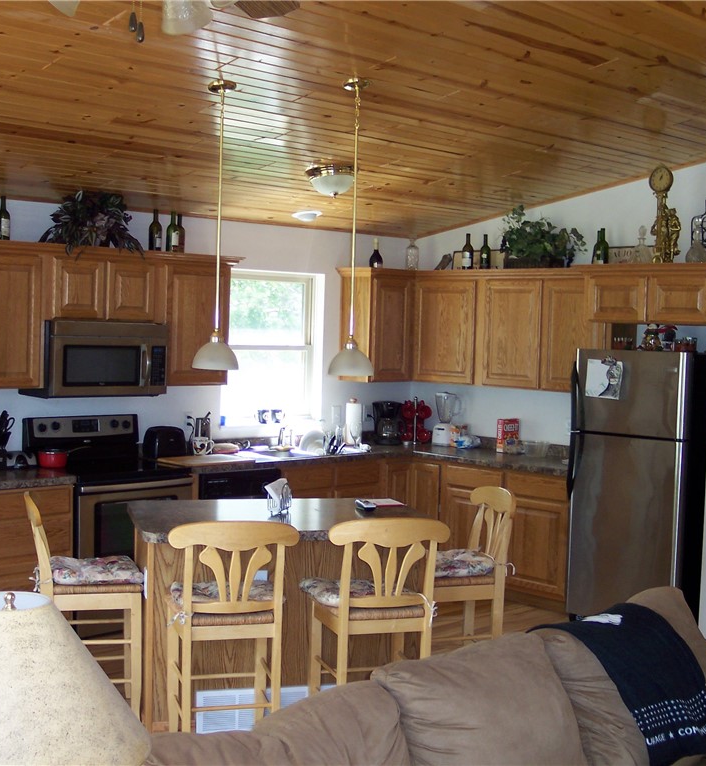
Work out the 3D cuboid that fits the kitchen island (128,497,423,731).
[{"bbox_3d":[-0.328,1.025,4.991,1.321,0.896,0.864,1,3,-13],"label":"kitchen island"}]

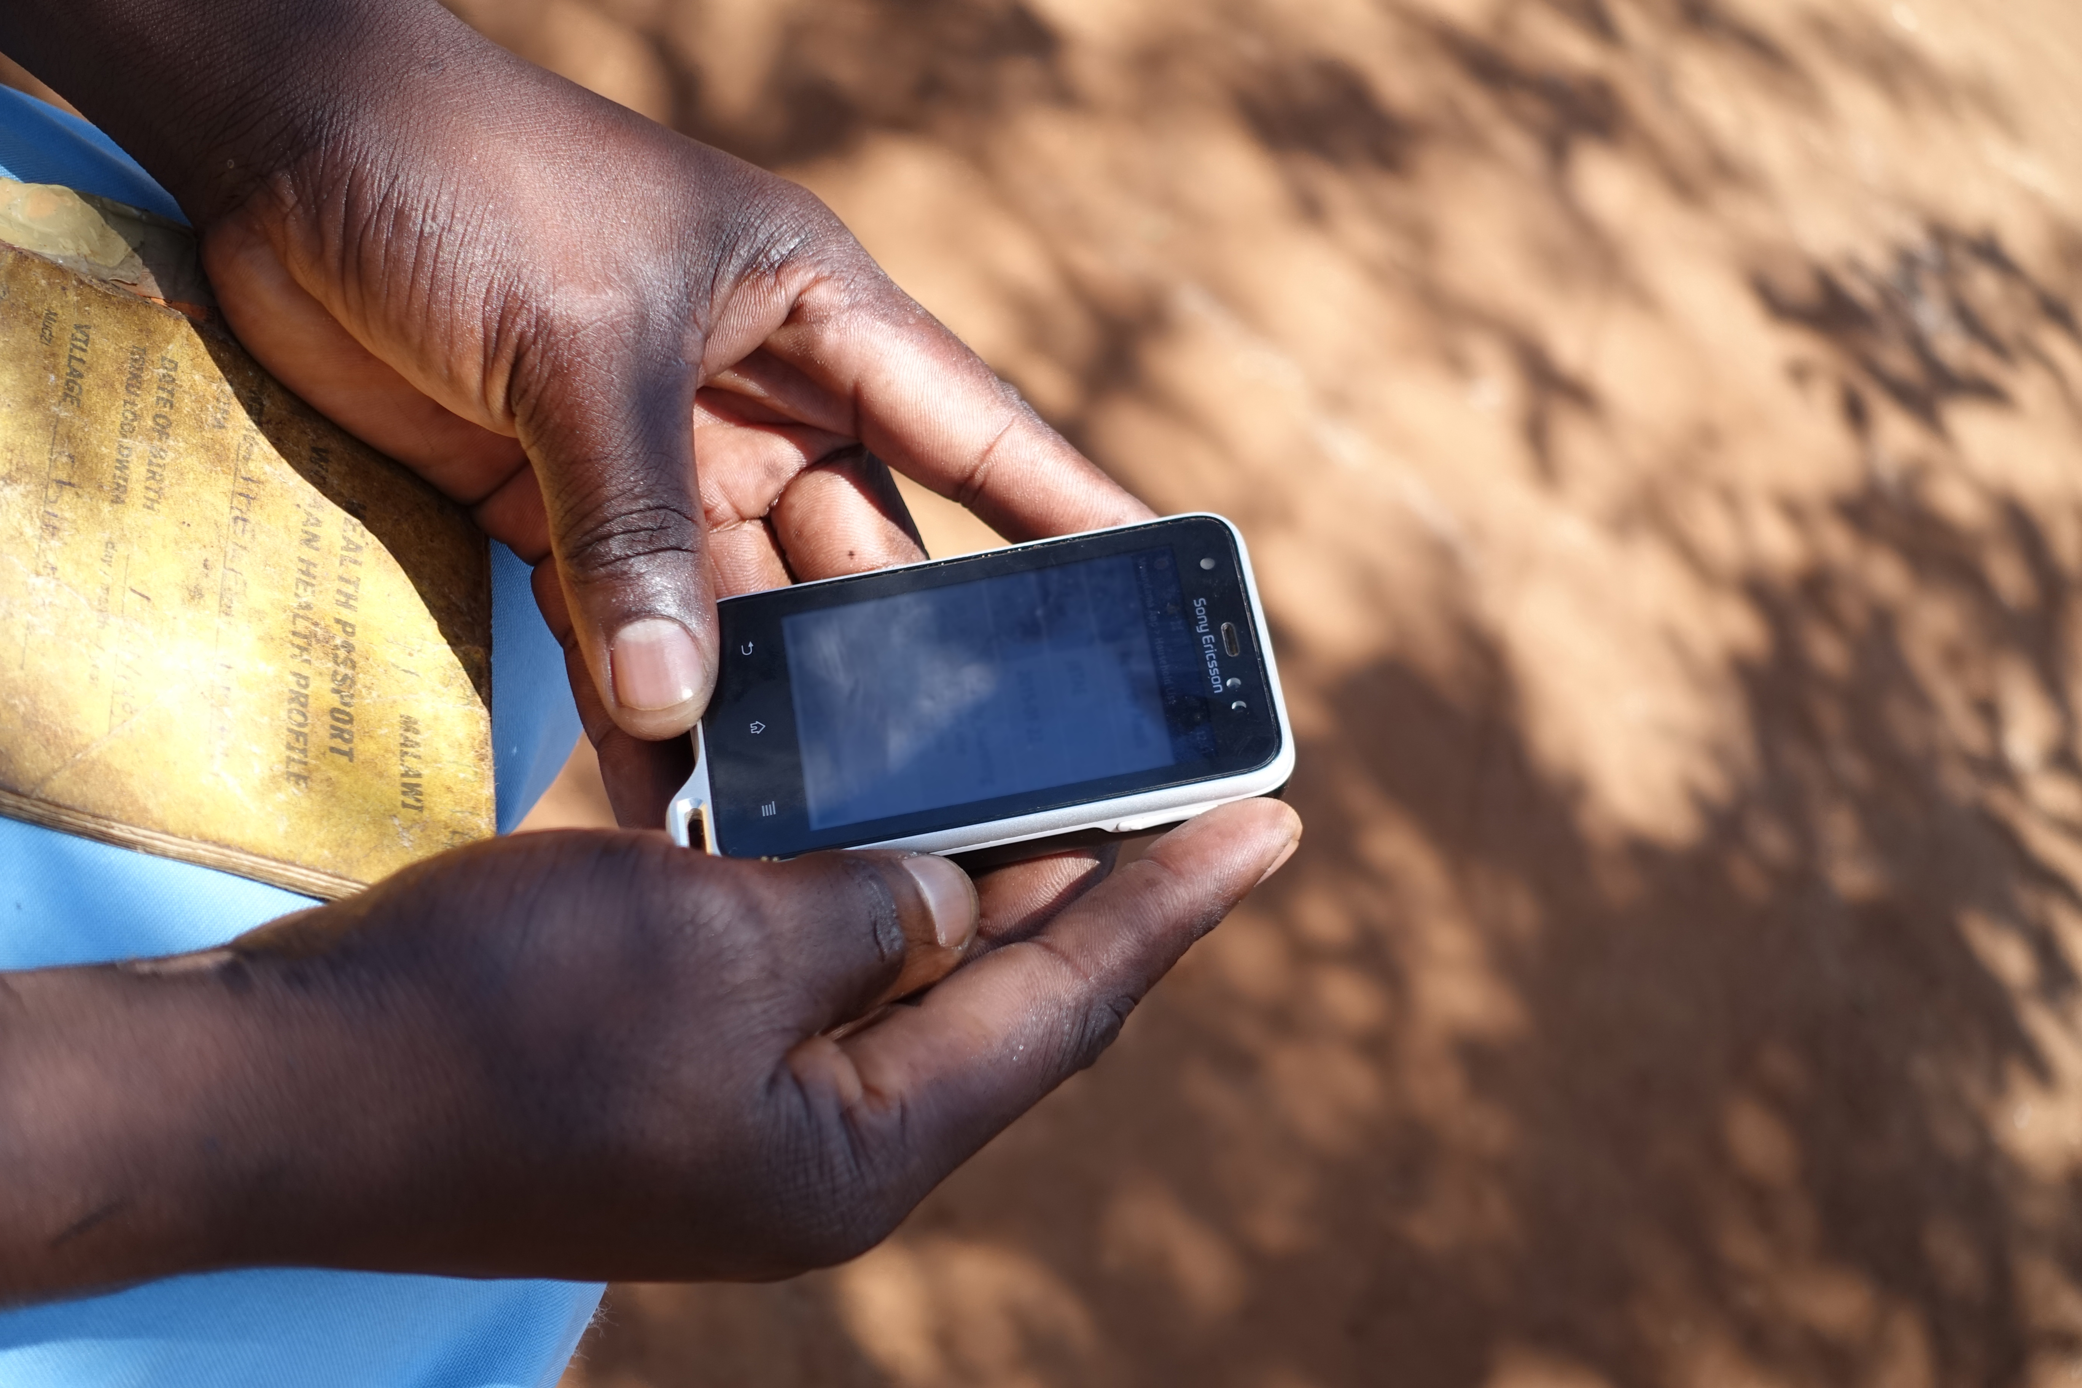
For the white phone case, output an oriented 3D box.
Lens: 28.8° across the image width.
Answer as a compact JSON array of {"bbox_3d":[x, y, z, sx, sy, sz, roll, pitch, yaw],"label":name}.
[{"bbox_3d":[-0.011,0.003,0.634,0.095,0.017,0.054,-10,52,0],"label":"white phone case"}]

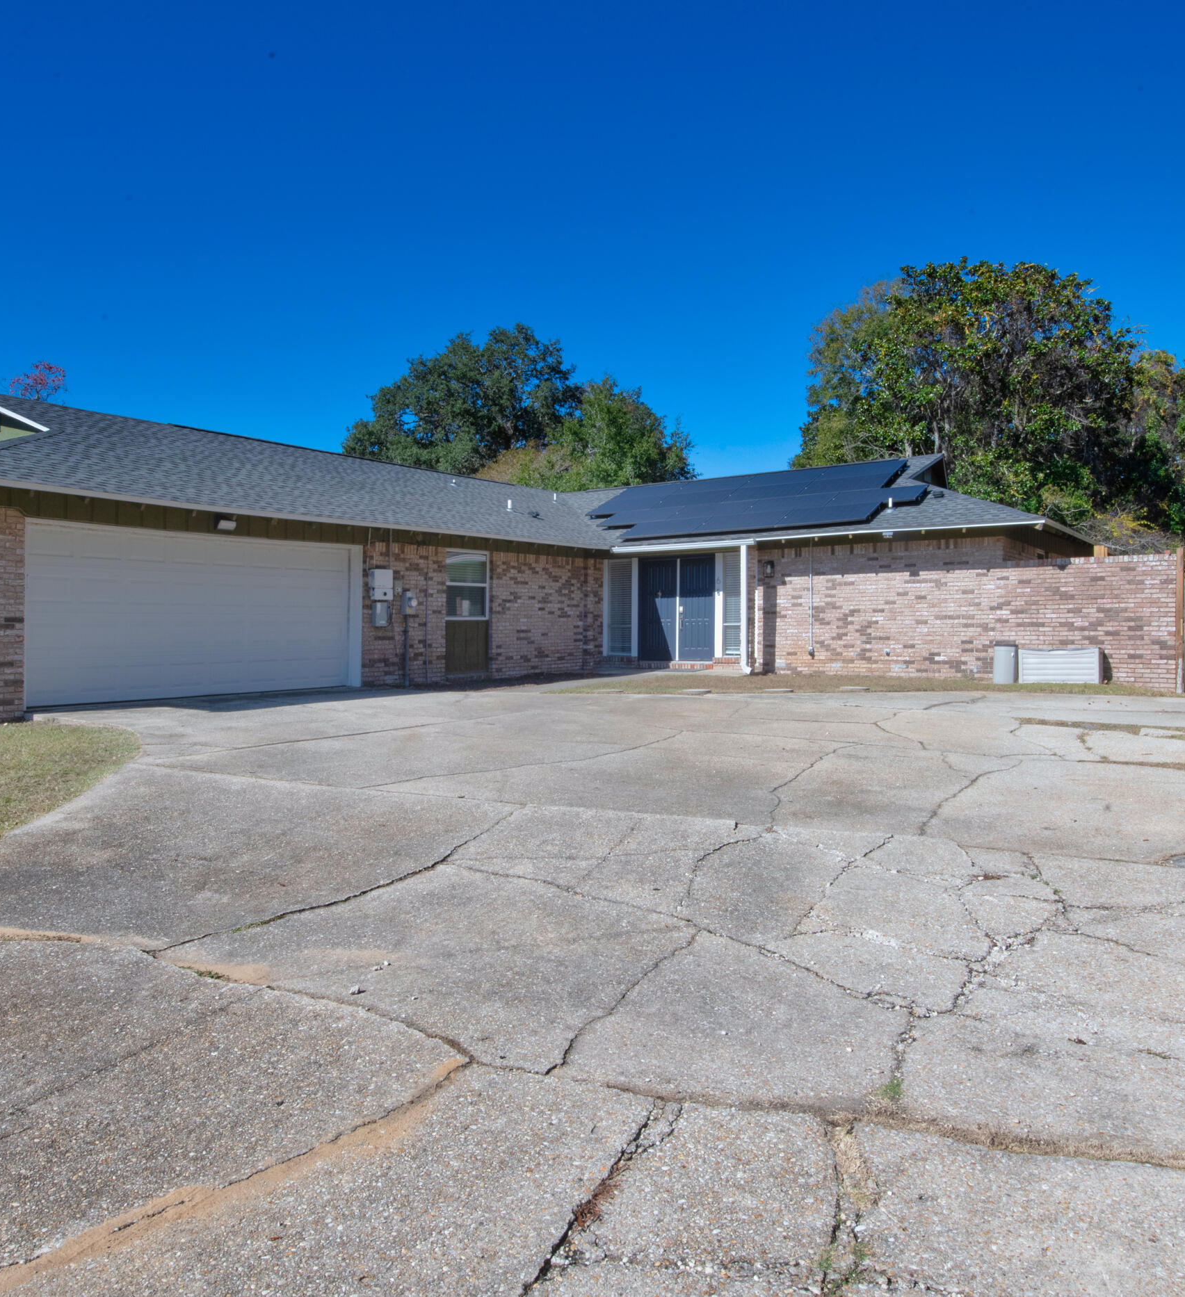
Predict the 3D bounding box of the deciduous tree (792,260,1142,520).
[{"bbox_3d":[11.900,-6.000,31.000,11.000,12.600,10.000,0,1,0],"label":"deciduous tree"}]

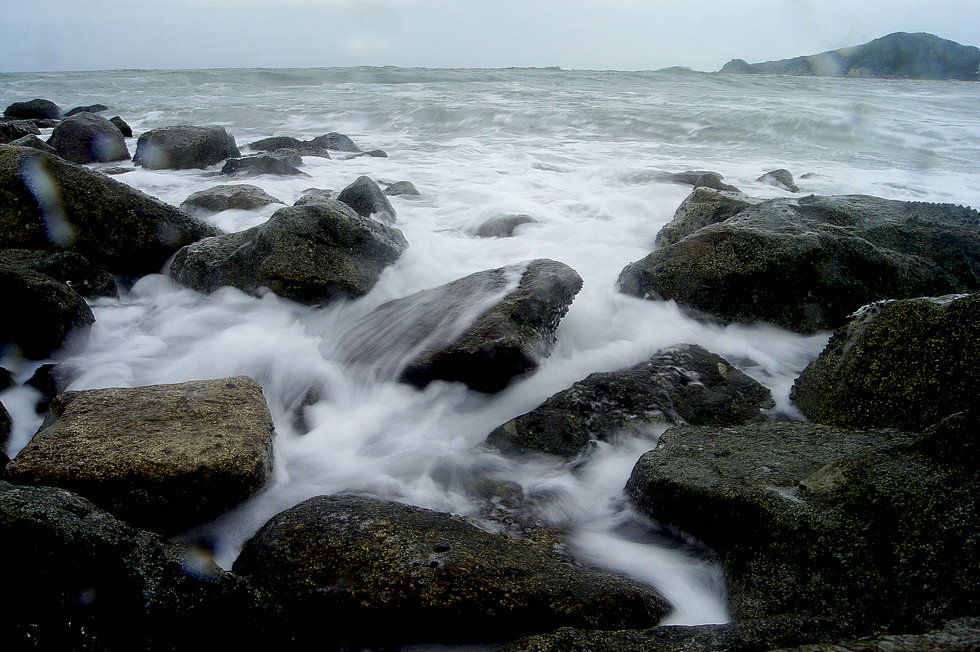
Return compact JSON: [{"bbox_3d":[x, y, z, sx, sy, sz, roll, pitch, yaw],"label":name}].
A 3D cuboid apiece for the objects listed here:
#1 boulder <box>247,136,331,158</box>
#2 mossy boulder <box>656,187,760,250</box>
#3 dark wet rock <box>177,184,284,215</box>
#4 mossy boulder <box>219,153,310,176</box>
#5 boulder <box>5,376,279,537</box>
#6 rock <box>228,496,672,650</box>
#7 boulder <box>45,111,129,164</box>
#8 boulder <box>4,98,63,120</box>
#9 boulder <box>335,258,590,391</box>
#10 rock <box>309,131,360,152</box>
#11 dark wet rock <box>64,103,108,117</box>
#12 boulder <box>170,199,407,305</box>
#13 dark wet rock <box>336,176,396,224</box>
[{"bbox_3d":[-4.290,-3.816,15.691,1.697,0.418,1.103,0,19,0],"label":"boulder"},{"bbox_3d":[2.300,-1.134,7.809,1.120,0.670,1.000,0,19,0],"label":"mossy boulder"},{"bbox_3d":[-3.478,-1.717,9.936,1.305,0.326,0.978,0,19,0],"label":"dark wet rock"},{"bbox_3d":[-3.920,-2.806,12.786,1.450,0.450,0.900,0,19,0],"label":"mossy boulder"},{"bbox_3d":[-1.480,0.636,3.291,1.030,0.480,0.920,-3,19,-8],"label":"boulder"},{"bbox_3d":[-0.100,0.851,2.538,1.420,0.430,0.660,-3,19,-9],"label":"rock"},{"bbox_3d":[-8.157,-3.822,14.966,1.378,1.004,1.171,0,19,0],"label":"boulder"},{"bbox_3d":[-14.713,-6.956,23.594,1.516,0.666,1.137,0,19,0],"label":"boulder"},{"bbox_3d":[-0.183,-0.036,4.638,1.442,0.625,0.937,-7,20,-19],"label":"boulder"},{"bbox_3d":[-3.540,-4.210,16.753,1.129,0.465,0.847,0,19,0],"label":"rock"},{"bbox_3d":[-15.200,-8.124,27.876,1.500,0.700,1.100,0,19,0],"label":"dark wet rock"},{"bbox_3d":[-1.720,-0.665,6.331,1.950,0.750,1.300,5,20,14],"label":"boulder"},{"bbox_3d":[-1.460,-1.391,8.567,0.680,0.660,0.620,0,19,0],"label":"dark wet rock"}]

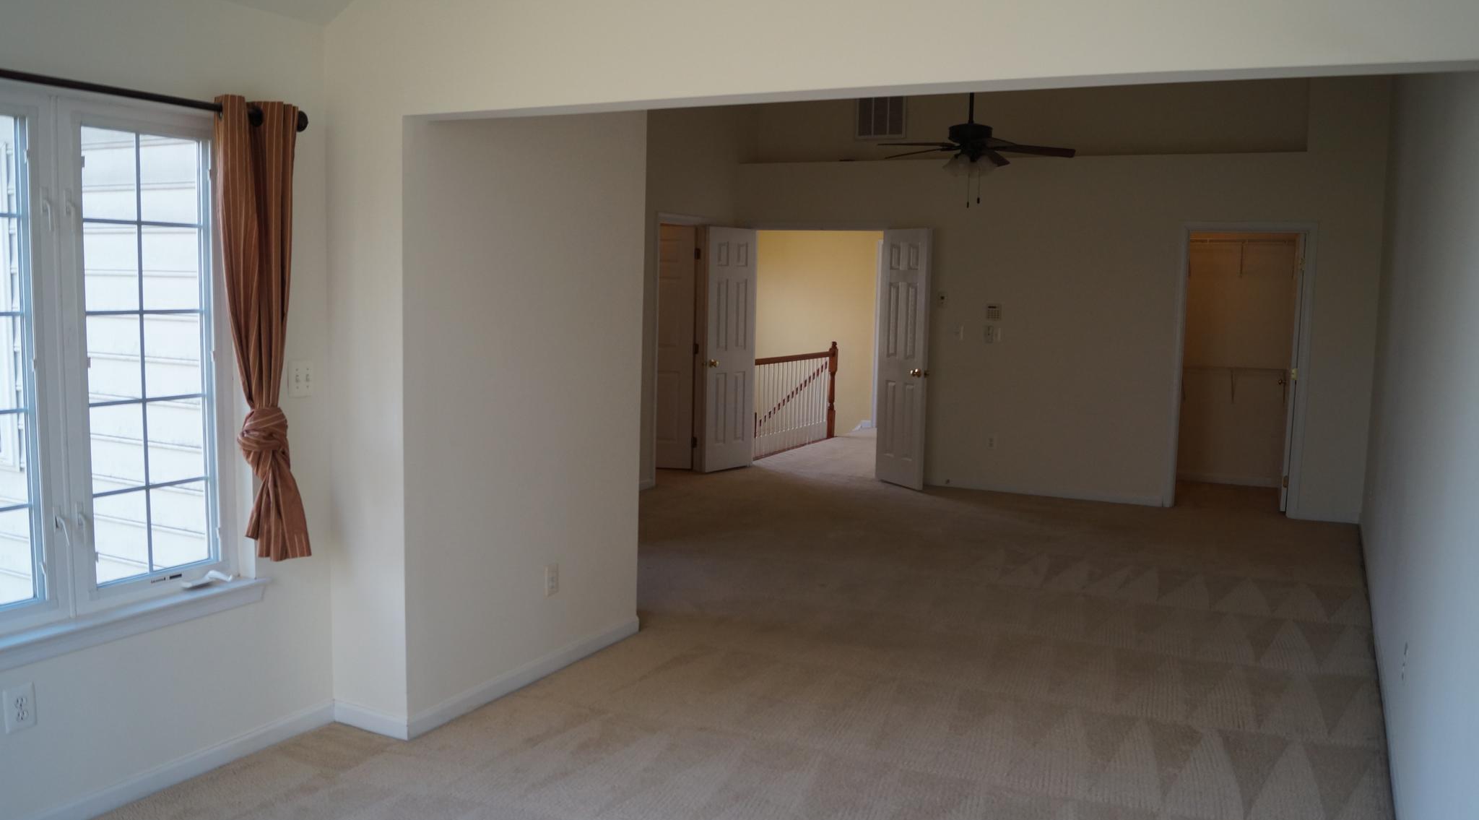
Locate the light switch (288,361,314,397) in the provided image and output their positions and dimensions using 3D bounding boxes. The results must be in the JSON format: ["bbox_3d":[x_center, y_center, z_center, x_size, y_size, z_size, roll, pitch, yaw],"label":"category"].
[{"bbox_3d":[-1.447,-0.102,3.670,0.012,0.118,0.116,5,7,28],"label":"light switch"}]

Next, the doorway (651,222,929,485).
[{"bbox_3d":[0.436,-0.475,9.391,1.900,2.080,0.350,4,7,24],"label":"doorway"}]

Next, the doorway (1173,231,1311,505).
[{"bbox_3d":[3.687,-0.273,8.185,0.820,2.070,0.130,4,7,24],"label":"doorway"}]

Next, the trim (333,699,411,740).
[{"bbox_3d":[-1.273,1.068,3.829,0.349,0.084,0.016,5,7,26],"label":"trim"}]

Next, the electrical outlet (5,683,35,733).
[{"bbox_3d":[-1.913,0.792,2.947,0.012,0.116,0.073,5,7,28],"label":"electrical outlet"}]

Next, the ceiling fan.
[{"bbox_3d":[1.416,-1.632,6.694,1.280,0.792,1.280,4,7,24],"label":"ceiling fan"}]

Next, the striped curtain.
[{"bbox_3d":[-1.472,-0.226,3.433,0.130,1.410,0.255,5,7,28],"label":"striped curtain"}]

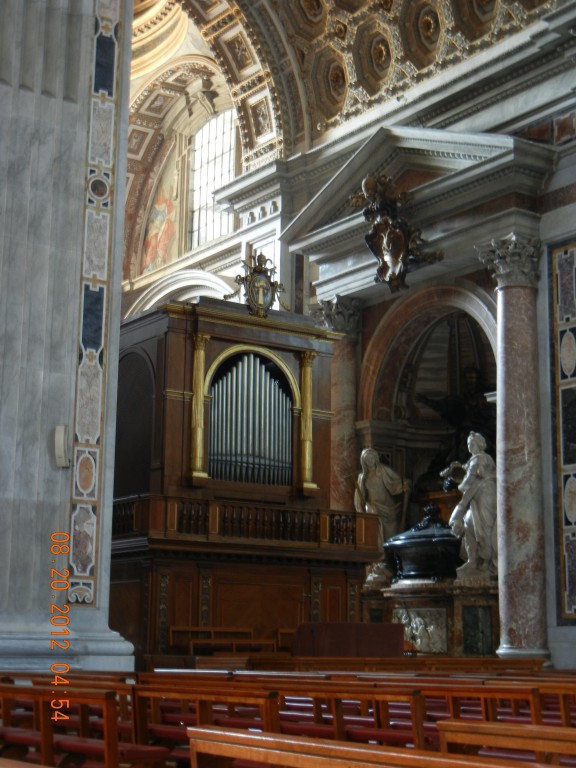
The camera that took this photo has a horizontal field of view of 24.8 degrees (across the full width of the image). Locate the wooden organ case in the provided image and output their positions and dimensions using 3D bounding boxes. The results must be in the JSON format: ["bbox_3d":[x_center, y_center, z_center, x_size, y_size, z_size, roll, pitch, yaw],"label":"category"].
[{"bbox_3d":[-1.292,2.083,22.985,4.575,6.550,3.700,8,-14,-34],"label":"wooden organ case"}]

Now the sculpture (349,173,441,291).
[{"bbox_3d":[2.503,-3.734,32.390,1.150,2.850,2.500,8,-14,-34],"label":"sculpture"}]

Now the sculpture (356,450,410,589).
[{"bbox_3d":[2.348,3.341,33.241,1.400,3.450,1.150,-4,-12,21],"label":"sculpture"}]

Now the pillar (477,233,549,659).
[{"bbox_3d":[5.101,1.354,29.338,1.200,9.630,1.250,8,-14,-34],"label":"pillar"}]

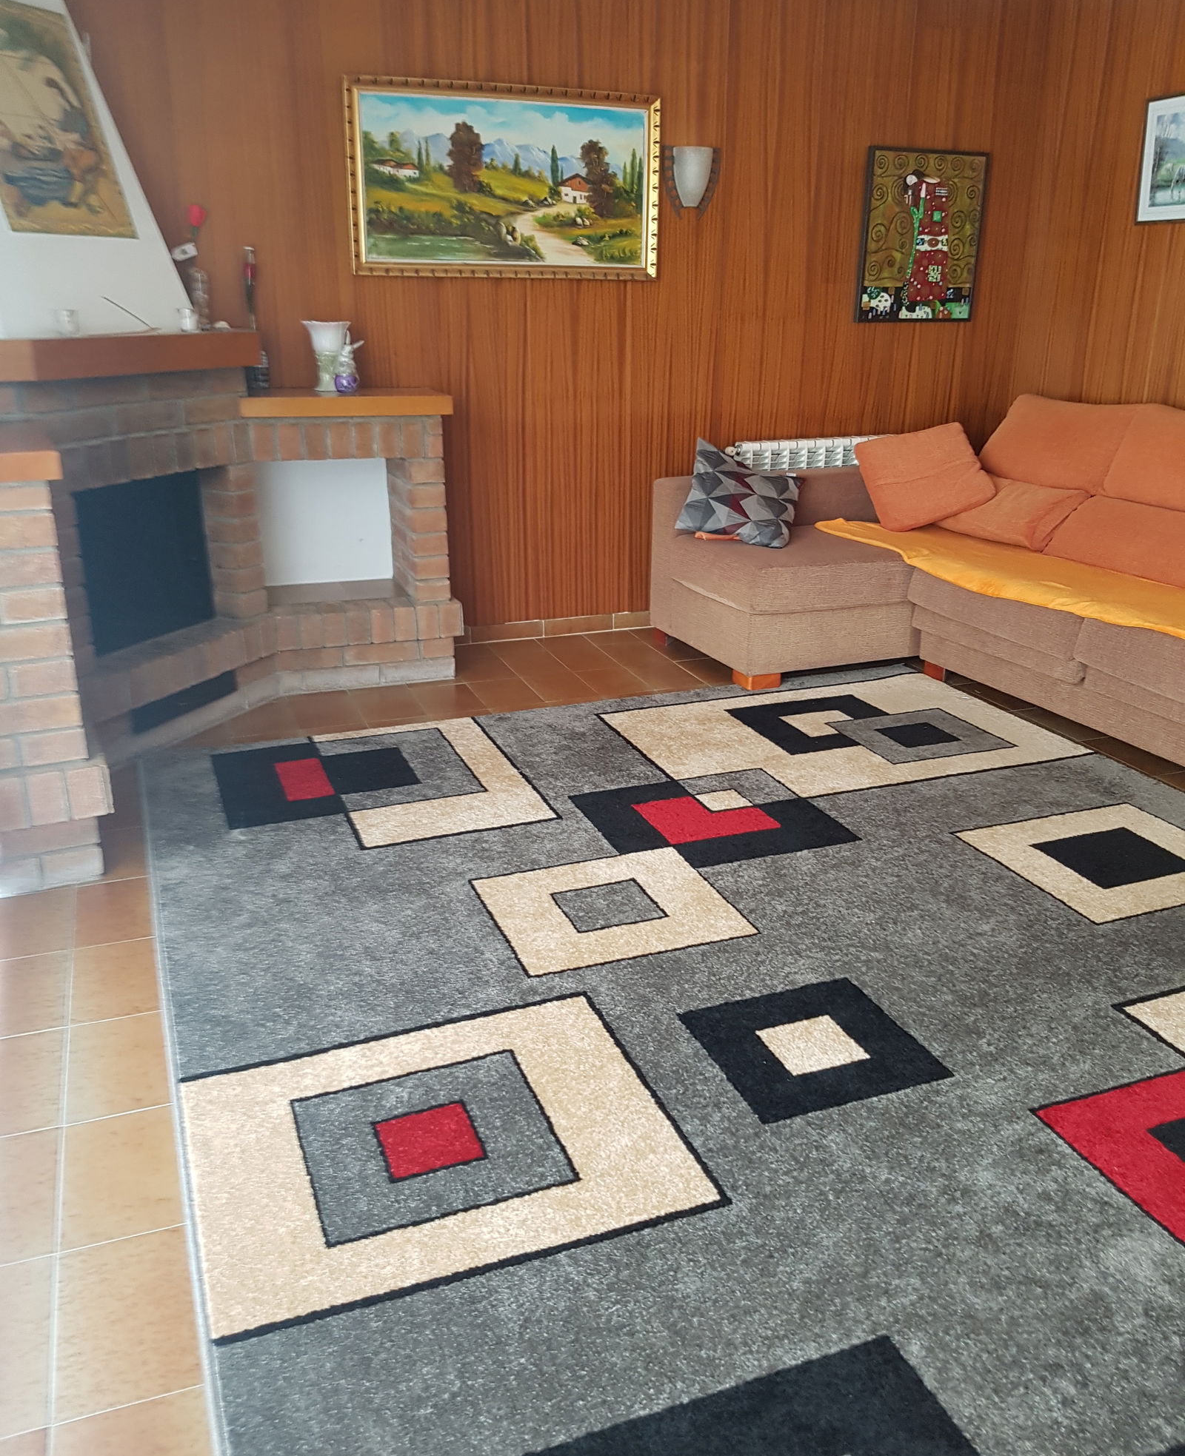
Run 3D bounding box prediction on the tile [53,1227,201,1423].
[{"bbox_3d":[-0.621,0.803,1.623,0.200,0.010,0.294,-7,22,-20],"label":"tile"}]

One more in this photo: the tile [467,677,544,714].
[{"bbox_3d":[-0.303,-0.116,4.118,0.200,0.010,0.294,-7,22,-20],"label":"tile"}]

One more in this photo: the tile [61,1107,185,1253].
[{"bbox_3d":[-0.726,0.704,1.883,0.200,0.010,0.294,-7,22,-20],"label":"tile"}]

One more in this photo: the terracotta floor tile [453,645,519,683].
[{"bbox_3d":[-0.408,-0.214,4.378,0.200,0.010,0.294,-7,22,-20],"label":"terracotta floor tile"}]

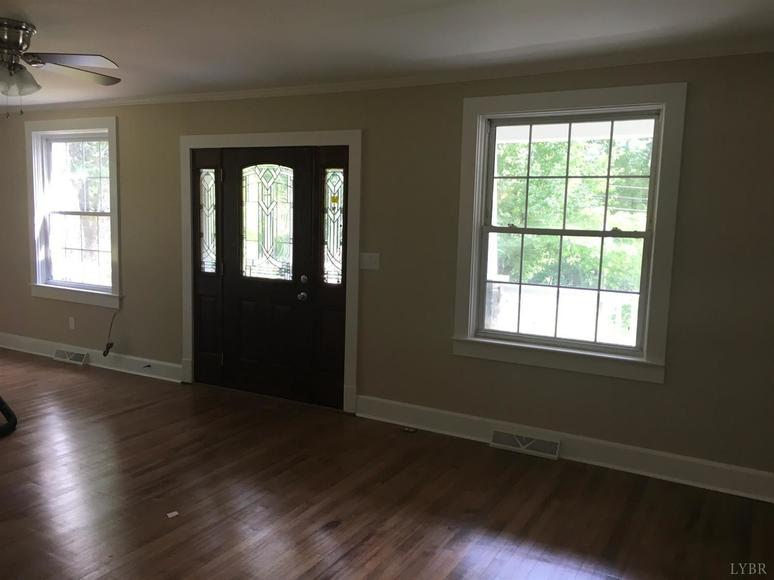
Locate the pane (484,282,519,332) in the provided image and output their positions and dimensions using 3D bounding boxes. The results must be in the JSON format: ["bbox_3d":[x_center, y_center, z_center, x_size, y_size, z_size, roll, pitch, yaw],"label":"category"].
[{"bbox_3d":[0.790,0.118,4.437,0.242,0.336,0.020,5,8,28],"label":"pane"}]

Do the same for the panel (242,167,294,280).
[{"bbox_3d":[-0.969,-0.550,5.259,0.511,0.917,0.030,5,8,28],"label":"panel"}]

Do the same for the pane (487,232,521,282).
[{"bbox_3d":[0.799,-0.215,4.397,0.240,0.333,0.020,5,8,28],"label":"pane"}]

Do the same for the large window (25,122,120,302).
[{"bbox_3d":[-3.050,-0.763,6.386,1.333,1.776,0.150,5,8,28],"label":"large window"}]

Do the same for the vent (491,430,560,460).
[{"bbox_3d":[0.917,1.032,4.316,0.458,0.120,0.050,5,8,28],"label":"vent"}]

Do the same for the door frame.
[{"bbox_3d":[-0.977,-0.170,5.315,1.811,2.165,0.120,5,8,28],"label":"door frame"}]

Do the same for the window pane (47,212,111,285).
[{"bbox_3d":[-3.044,-0.401,6.467,0.999,0.679,0.025,5,8,28],"label":"window pane"}]

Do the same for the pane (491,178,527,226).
[{"bbox_3d":[0.833,-0.590,4.397,0.236,0.330,0.020,5,8,28],"label":"pane"}]

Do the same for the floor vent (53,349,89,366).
[{"bbox_3d":[-3.178,0.658,6.504,0.460,0.120,0.050,5,8,28],"label":"floor vent"}]

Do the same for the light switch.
[{"bbox_3d":[-0.128,-0.210,4.795,0.166,0.120,0.010,5,8,28],"label":"light switch"}]

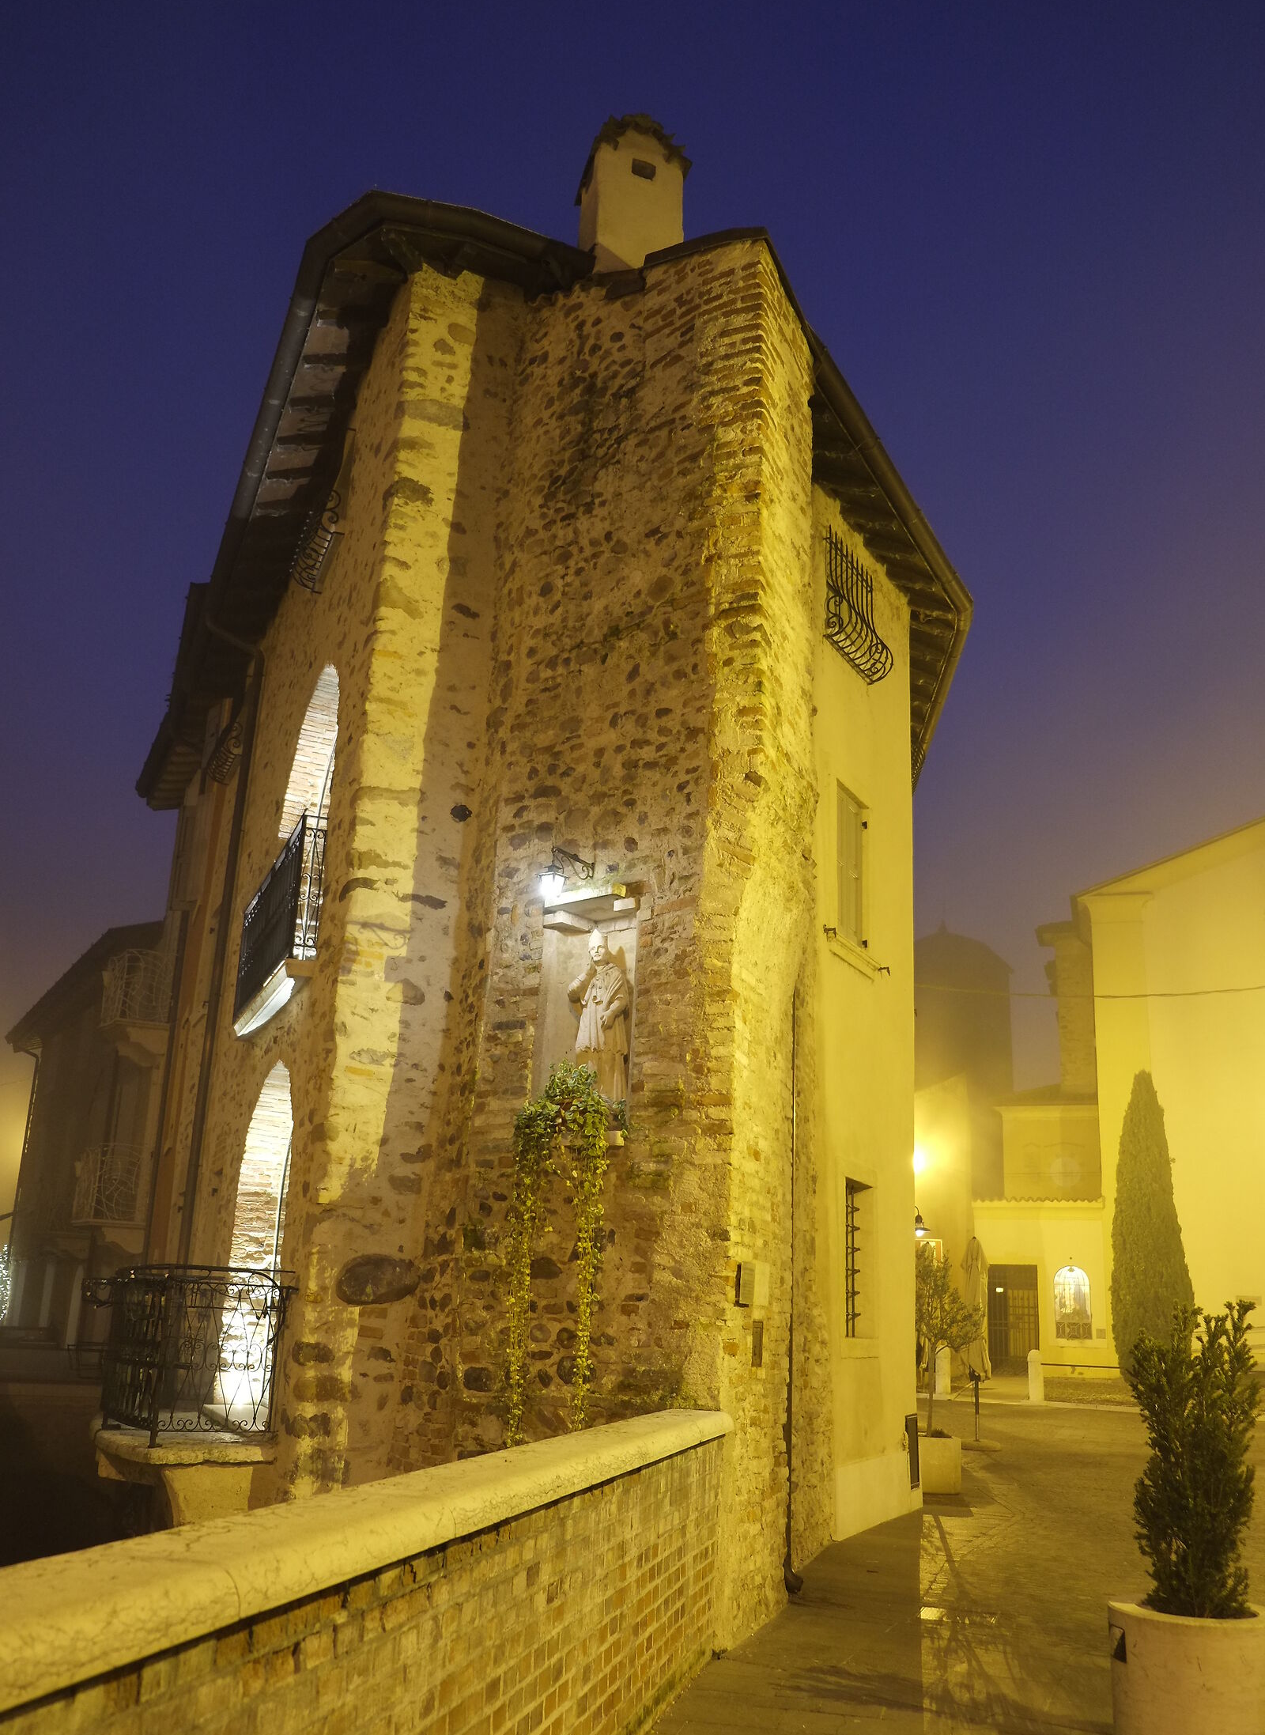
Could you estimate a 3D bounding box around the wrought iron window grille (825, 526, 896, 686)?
[{"bbox_3d":[1.900,-2.121,11.707,0.240,0.960,1.160,-7,-19,28],"label":"wrought iron window grille"}]

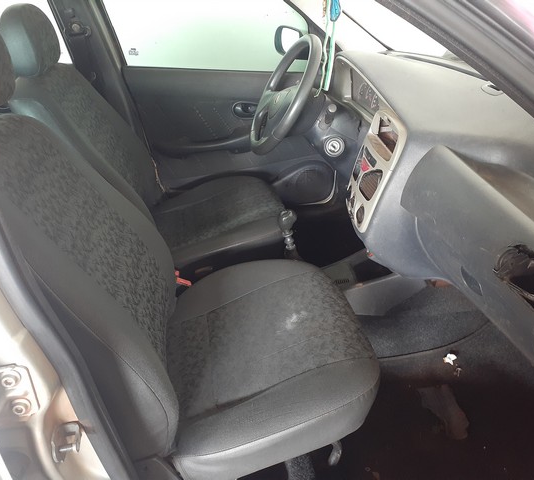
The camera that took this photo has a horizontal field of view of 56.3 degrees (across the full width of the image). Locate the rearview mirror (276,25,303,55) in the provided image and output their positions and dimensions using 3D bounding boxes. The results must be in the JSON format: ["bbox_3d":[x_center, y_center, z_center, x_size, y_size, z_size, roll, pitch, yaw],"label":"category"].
[{"bbox_3d":[0.092,-0.768,1.947,0.090,0.130,0.190,-10,28,-20],"label":"rearview mirror"}]

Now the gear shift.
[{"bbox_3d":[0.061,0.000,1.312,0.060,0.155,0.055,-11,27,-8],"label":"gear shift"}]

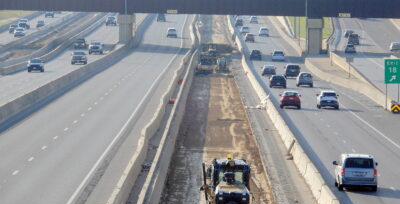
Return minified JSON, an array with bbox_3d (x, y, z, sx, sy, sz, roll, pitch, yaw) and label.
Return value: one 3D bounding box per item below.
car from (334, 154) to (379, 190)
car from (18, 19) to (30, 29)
[{"bbox_3d":[8.310,3.652,138.464,2.000,1.760,5.150,0,2,0],"label":"car"},{"bbox_3d":[-35.001,-15.563,519.962,1.980,1.870,5.300,0,2,0],"label":"car"}]

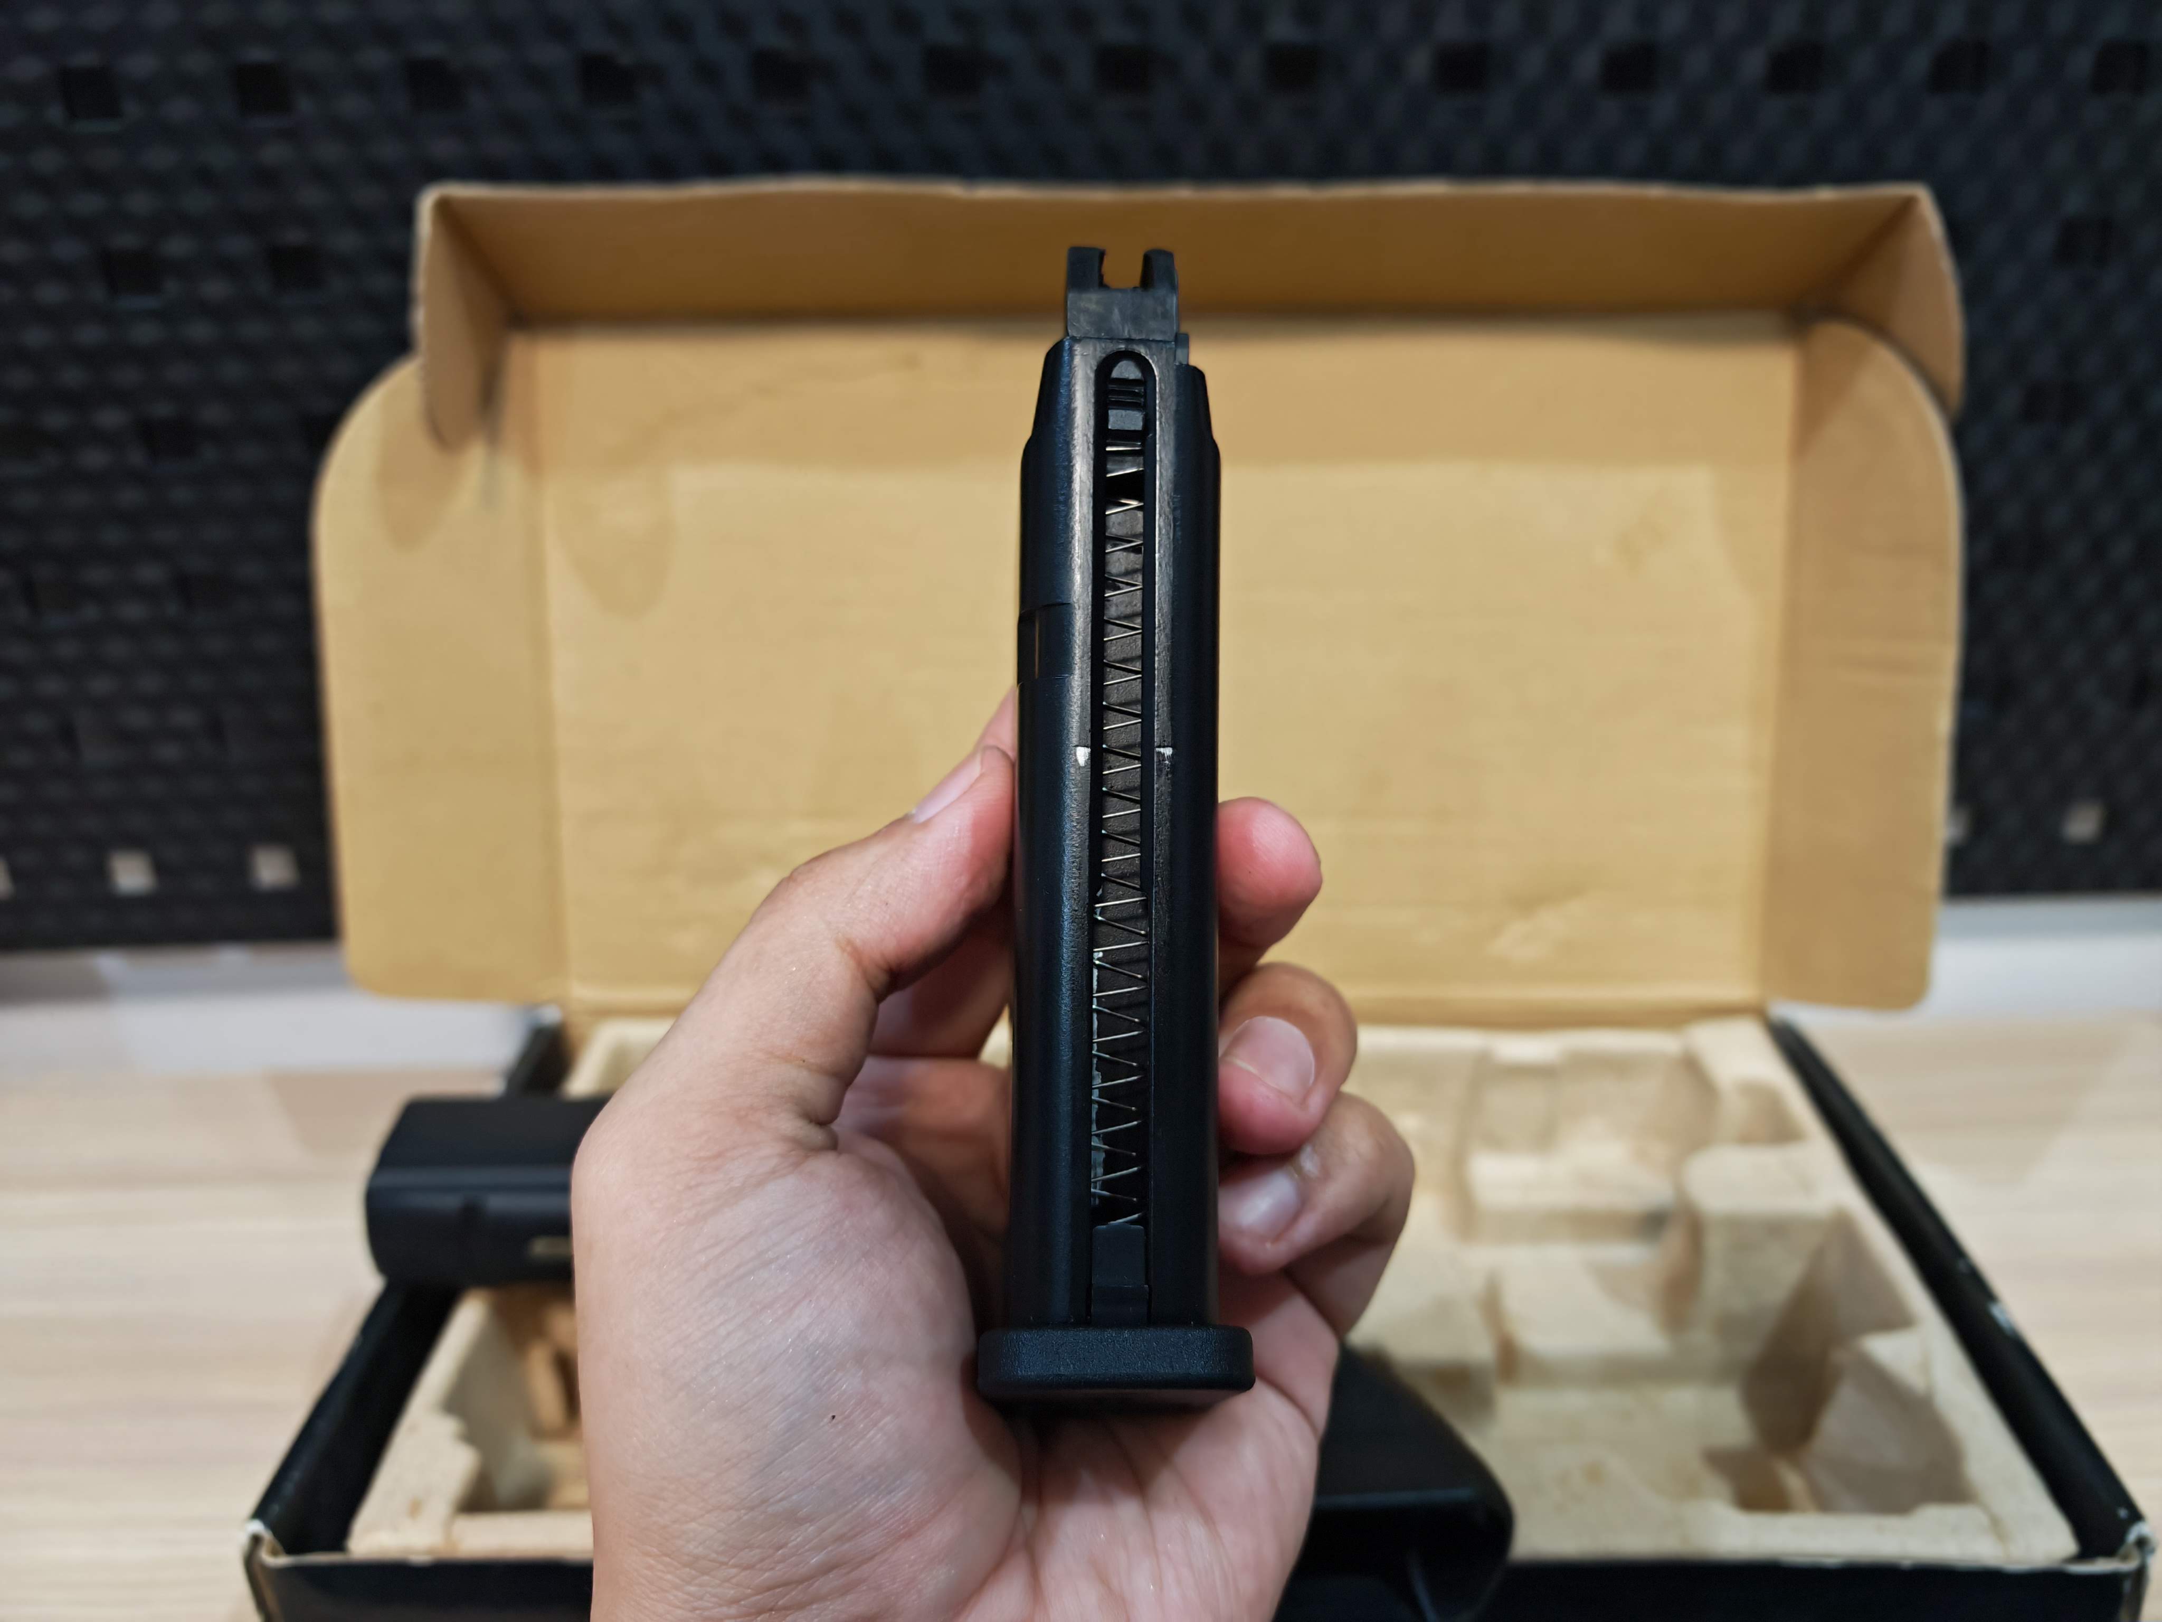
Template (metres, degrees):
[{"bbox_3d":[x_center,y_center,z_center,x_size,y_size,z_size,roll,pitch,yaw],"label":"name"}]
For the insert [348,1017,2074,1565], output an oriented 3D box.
[{"bbox_3d":[0.021,0.107,0.320,0.284,0.046,0.149,-1,28,2],"label":"insert"}]

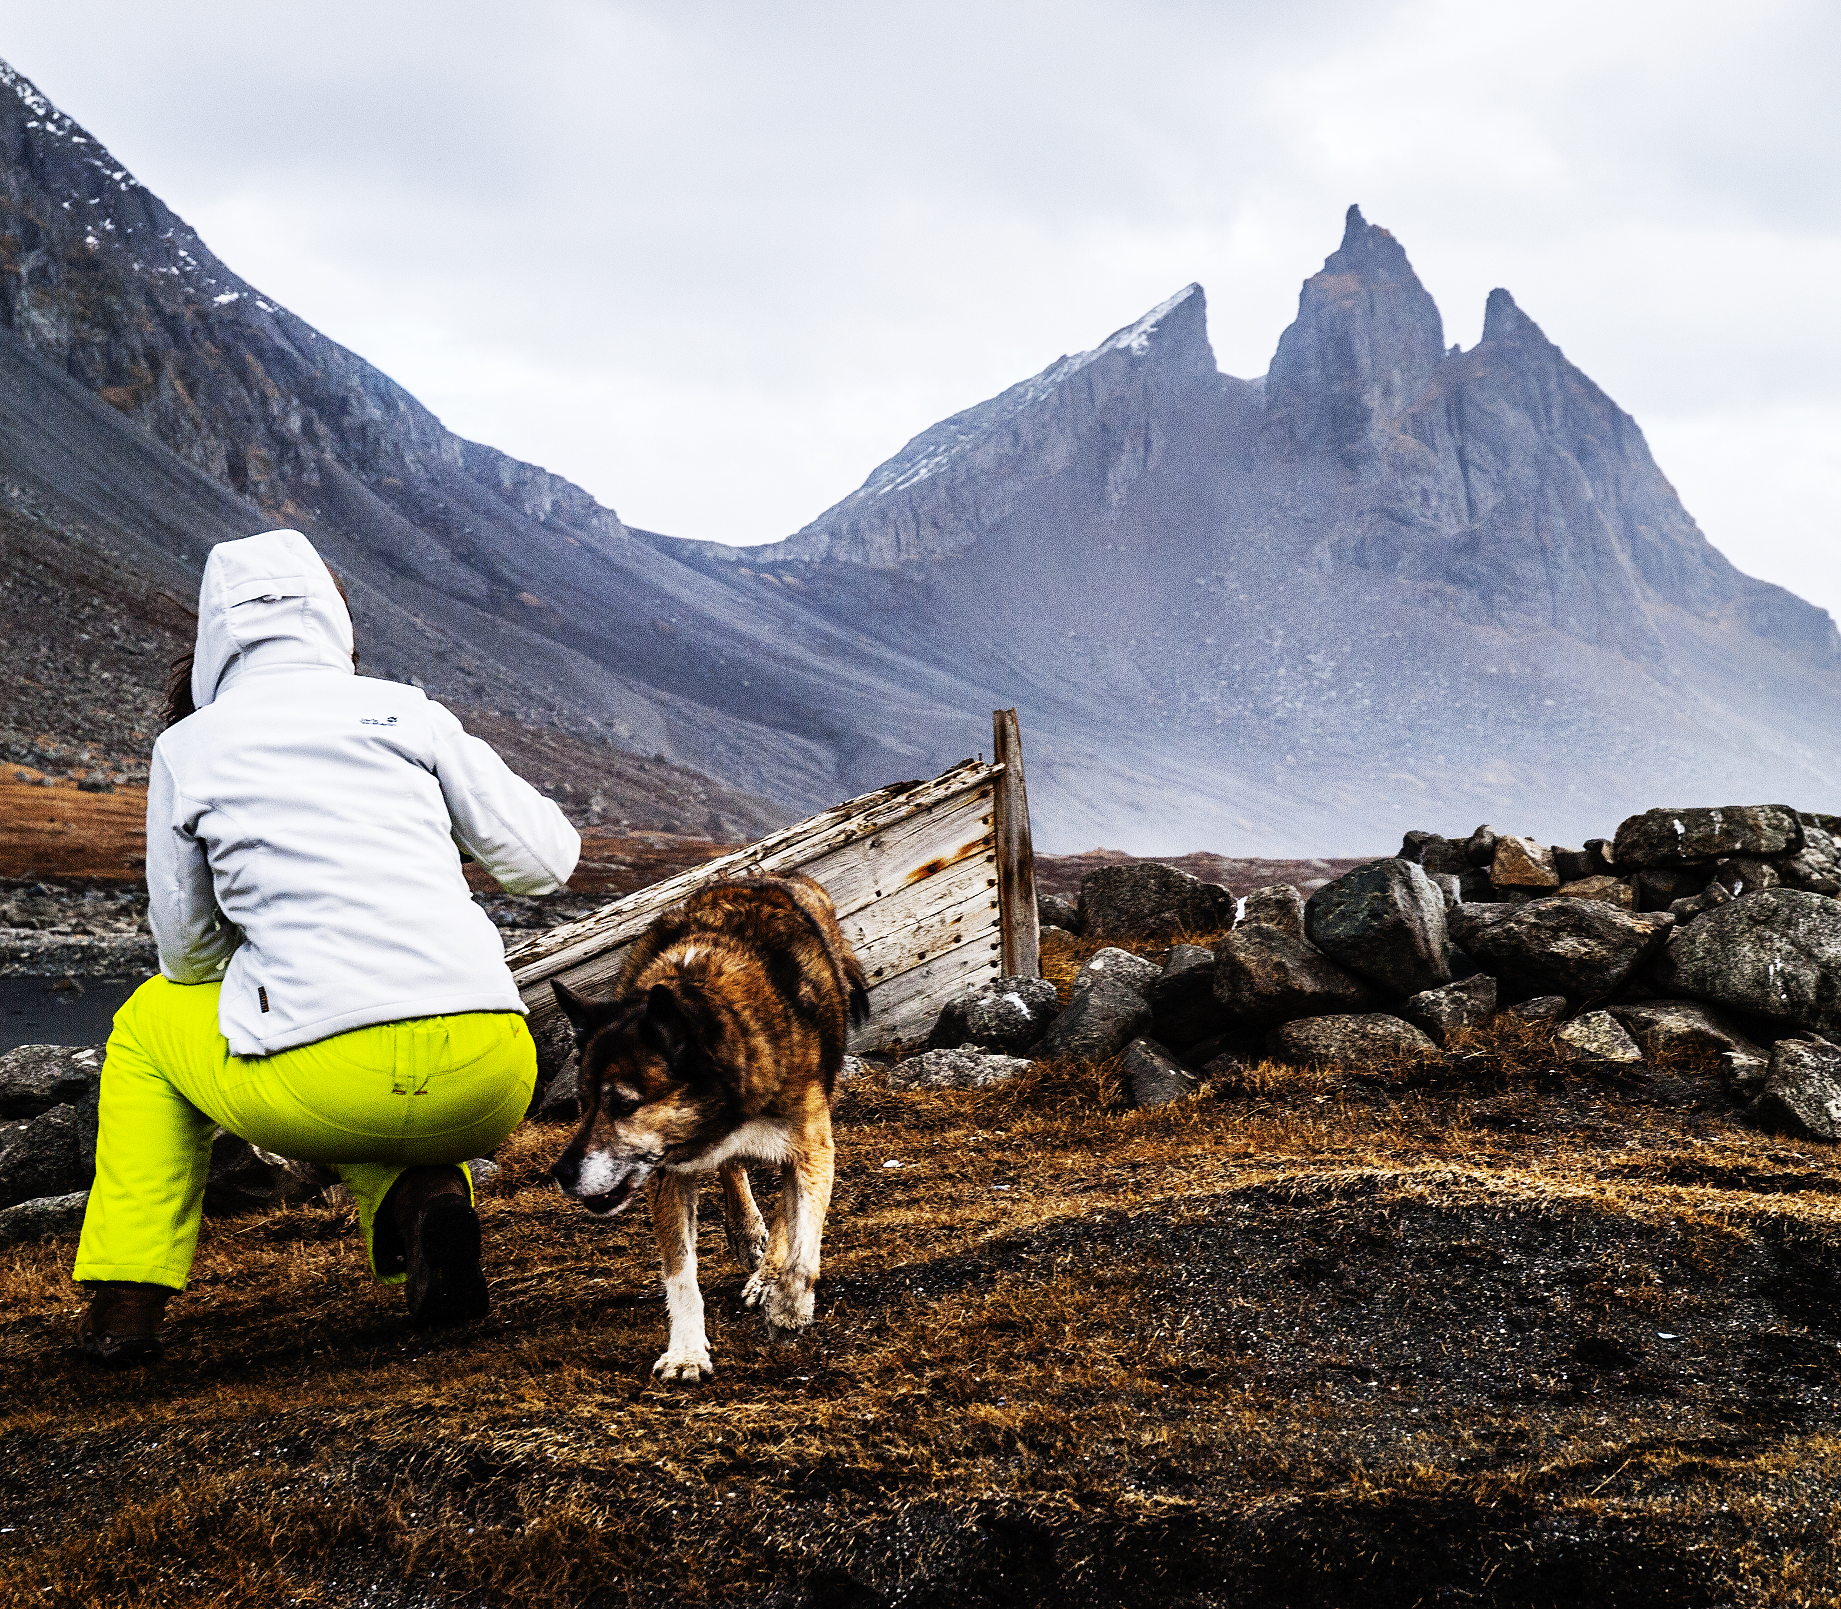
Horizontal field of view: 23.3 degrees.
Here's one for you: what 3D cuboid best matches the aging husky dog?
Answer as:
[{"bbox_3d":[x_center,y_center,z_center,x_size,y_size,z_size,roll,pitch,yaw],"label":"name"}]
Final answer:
[{"bbox_3d":[-0.245,0.415,5.930,0.330,0.640,0.950,0,-1,9],"label":"aging husky dog"}]

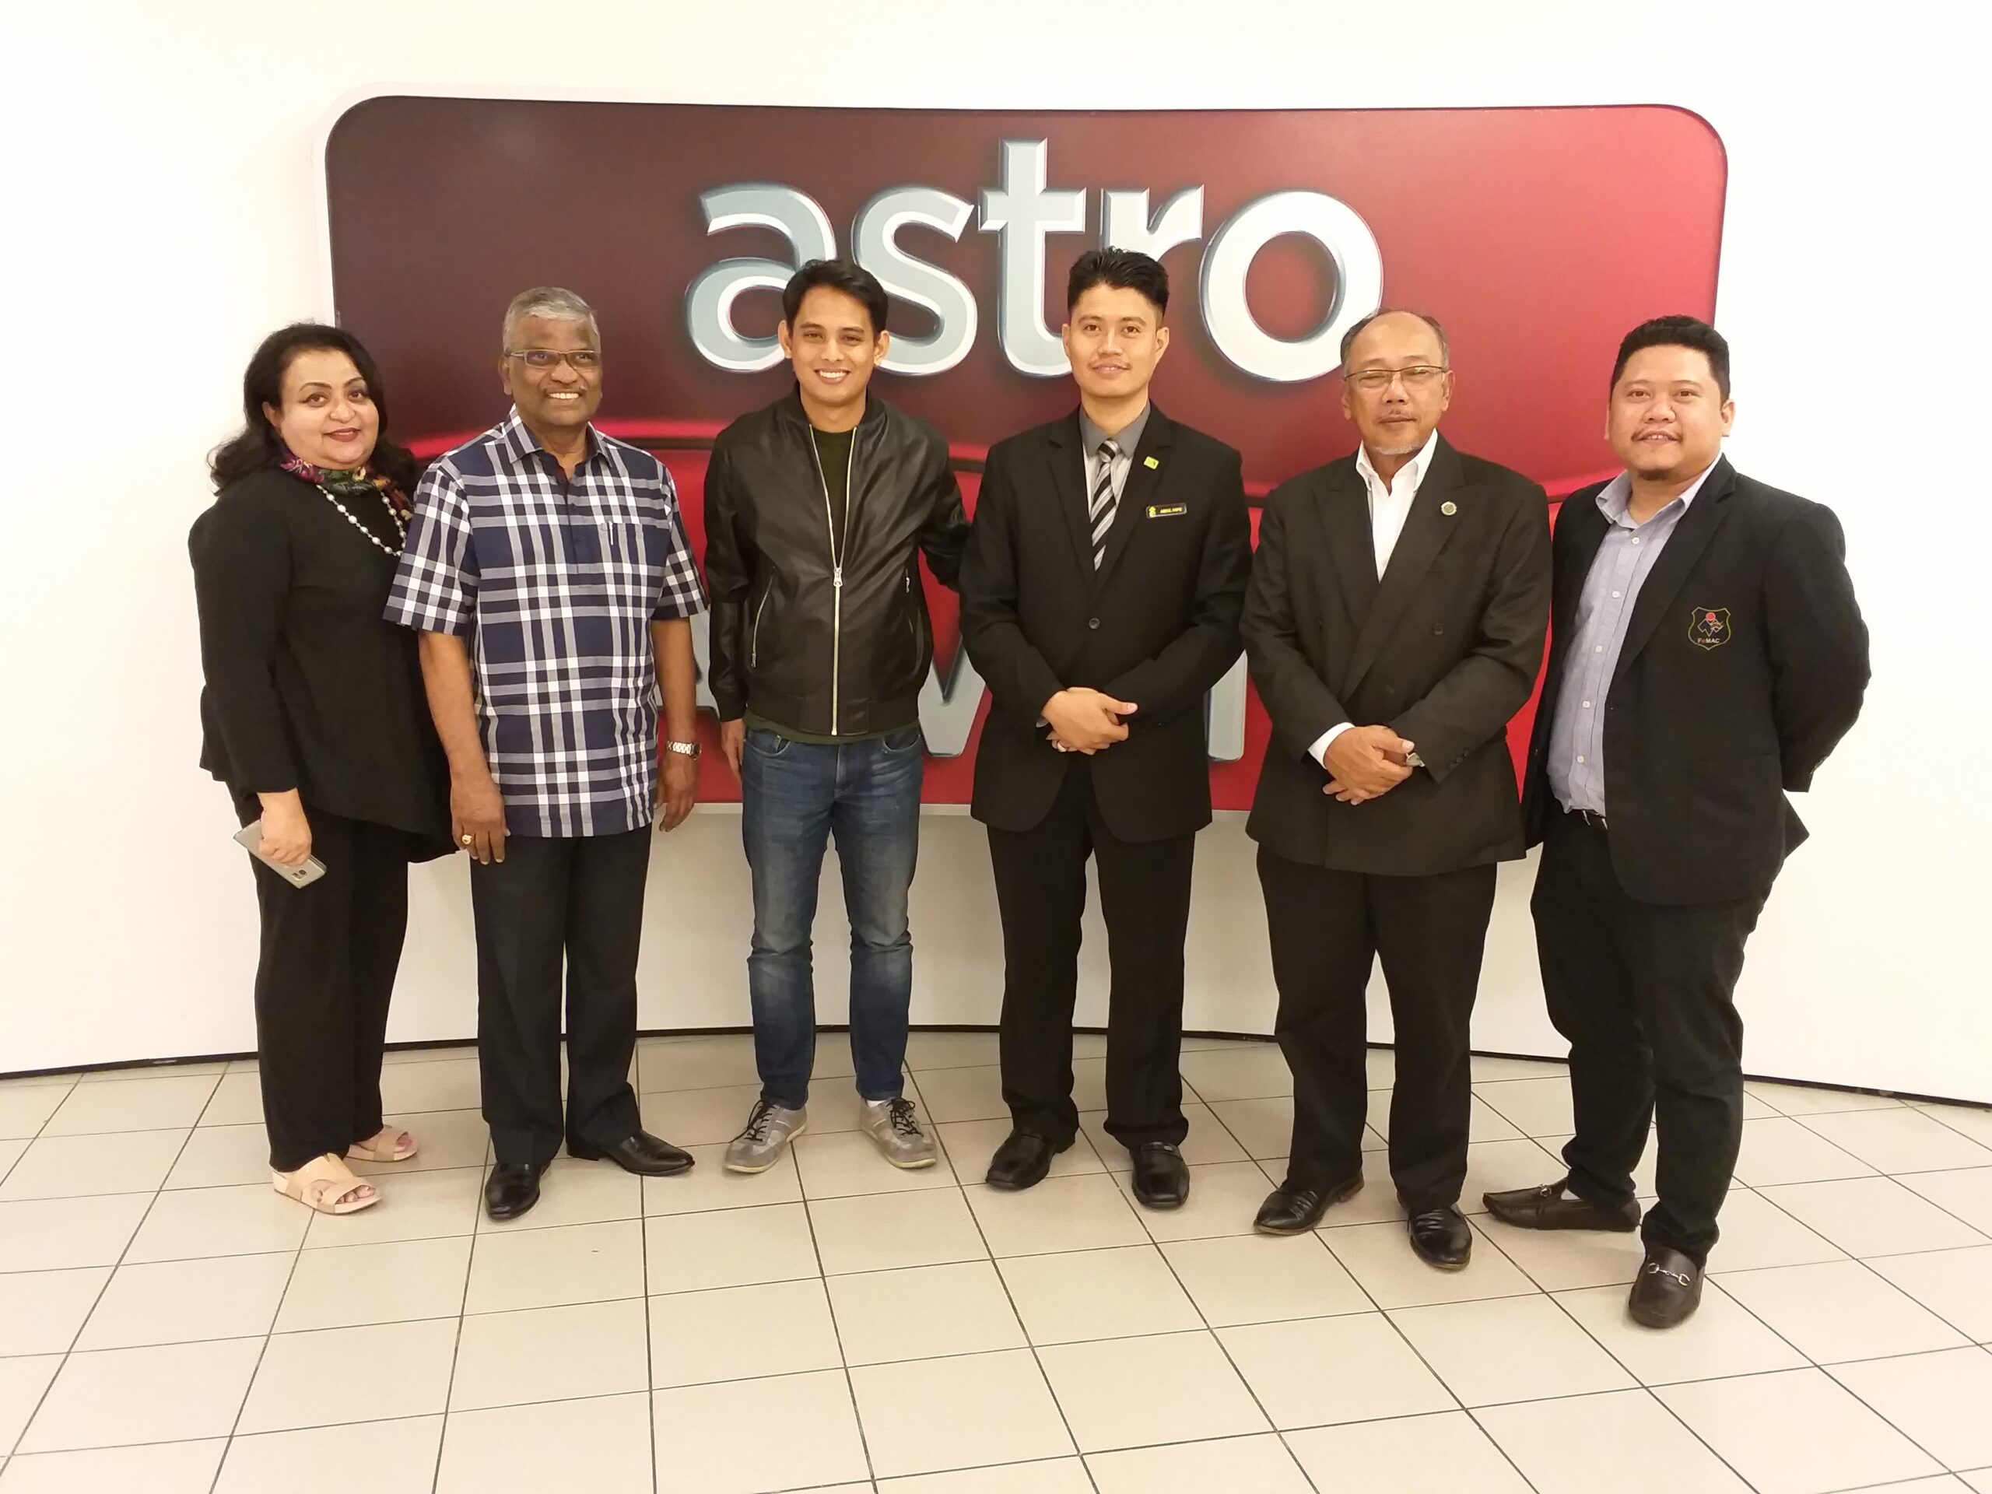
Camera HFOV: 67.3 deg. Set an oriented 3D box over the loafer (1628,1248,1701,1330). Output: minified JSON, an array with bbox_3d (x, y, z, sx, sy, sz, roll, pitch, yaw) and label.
[{"bbox_3d":[1.171,0.877,2.579,0.110,0.105,0.280,7,12,30],"label":"loafer"}]

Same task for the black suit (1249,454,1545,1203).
[{"bbox_3d":[0.666,0.151,2.596,0.540,1.370,0.380,4,11,19],"label":"black suit"}]

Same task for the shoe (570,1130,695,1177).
[{"bbox_3d":[-0.728,0.786,2.988,0.280,0.095,0.100,3,11,14],"label":"shoe"}]

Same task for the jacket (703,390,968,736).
[{"bbox_3d":[-0.297,-0.351,2.867,0.540,0.660,0.330,0,11,-2],"label":"jacket"}]

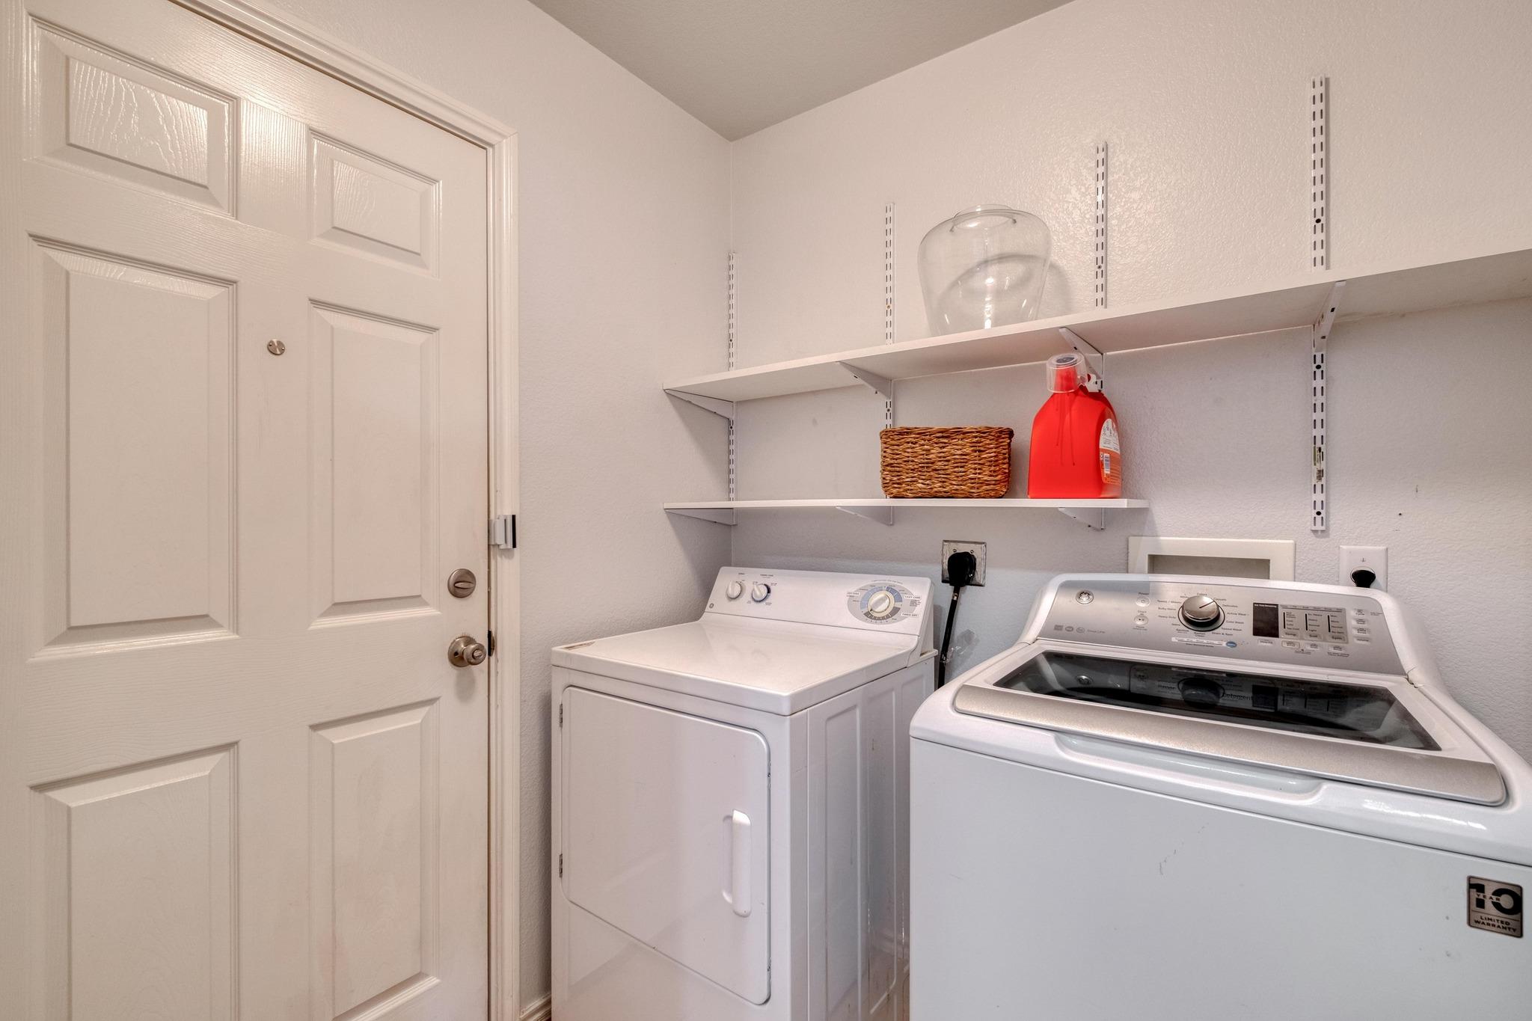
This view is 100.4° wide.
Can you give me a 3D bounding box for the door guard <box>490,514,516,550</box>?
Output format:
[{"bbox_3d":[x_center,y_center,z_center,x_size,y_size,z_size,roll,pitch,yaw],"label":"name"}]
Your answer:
[{"bbox_3d":[-0.579,0.048,1.406,0.030,0.075,0.055,0,0,37],"label":"door guard"}]

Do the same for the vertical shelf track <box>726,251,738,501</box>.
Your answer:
[{"bbox_3d":[-0.107,-0.401,2.083,0.024,0.893,0.014,0,0,35],"label":"vertical shelf track"}]

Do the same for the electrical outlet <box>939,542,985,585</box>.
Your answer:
[{"bbox_3d":[0.511,0.138,1.655,0.115,0.115,0.016,0,0,35],"label":"electrical outlet"}]

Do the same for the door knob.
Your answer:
[{"bbox_3d":[-0.617,0.299,1.331,0.062,0.067,0.067,0,0,37],"label":"door knob"}]

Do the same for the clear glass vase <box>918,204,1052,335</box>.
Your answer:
[{"bbox_3d":[0.503,-0.531,1.481,0.288,0.300,0.288,0,0,35],"label":"clear glass vase"}]

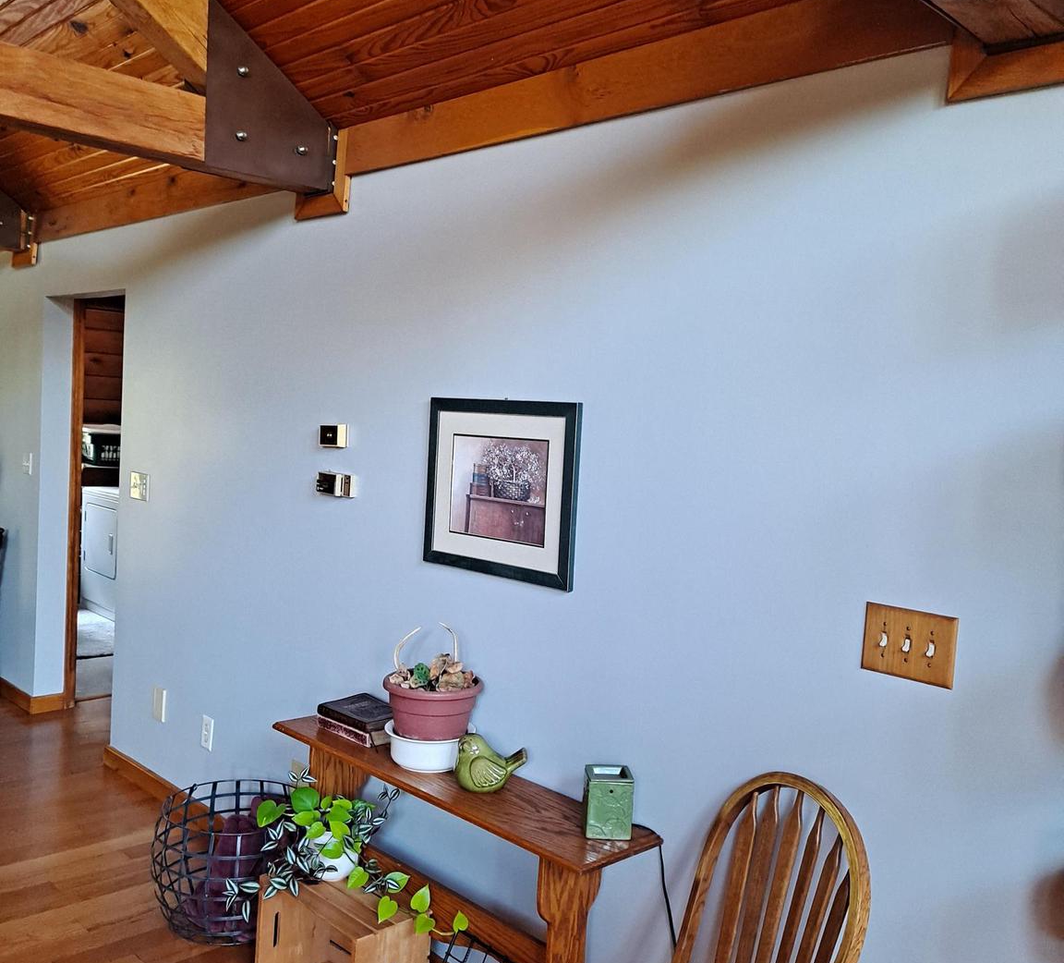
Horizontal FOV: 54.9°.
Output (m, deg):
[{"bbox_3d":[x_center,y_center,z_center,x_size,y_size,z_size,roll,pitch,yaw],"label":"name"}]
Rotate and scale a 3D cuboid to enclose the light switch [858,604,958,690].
[{"bbox_3d":[0.704,0.307,1.926,0.176,0.131,0.020,7,5,44],"label":"light switch"}]

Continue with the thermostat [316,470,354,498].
[{"bbox_3d":[-0.622,0.010,3.225,0.180,0.073,0.034,7,5,44],"label":"thermostat"}]

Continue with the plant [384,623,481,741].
[{"bbox_3d":[-0.263,0.553,2.727,0.268,0.340,0.268,3,4,0],"label":"plant"}]

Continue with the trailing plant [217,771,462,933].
[{"bbox_3d":[-0.486,1.019,2.773,0.640,0.350,0.330,7,5,44],"label":"trailing plant"}]

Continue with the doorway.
[{"bbox_3d":[-2.011,0.173,4.796,0.900,2.060,0.180,7,5,44],"label":"doorway"}]

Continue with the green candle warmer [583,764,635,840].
[{"bbox_3d":[0.174,0.735,2.352,0.100,0.134,0.102,3,4,-4],"label":"green candle warmer"}]

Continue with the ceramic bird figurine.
[{"bbox_3d":[-0.092,0.704,2.588,0.185,0.136,0.122,1,4,-28],"label":"ceramic bird figurine"}]

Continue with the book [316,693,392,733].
[{"bbox_3d":[-0.482,0.672,2.977,0.214,0.033,0.170,6,5,39],"label":"book"}]

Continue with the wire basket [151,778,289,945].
[{"bbox_3d":[-0.919,1.181,3.197,0.485,0.380,0.485,7,5,44],"label":"wire basket"}]

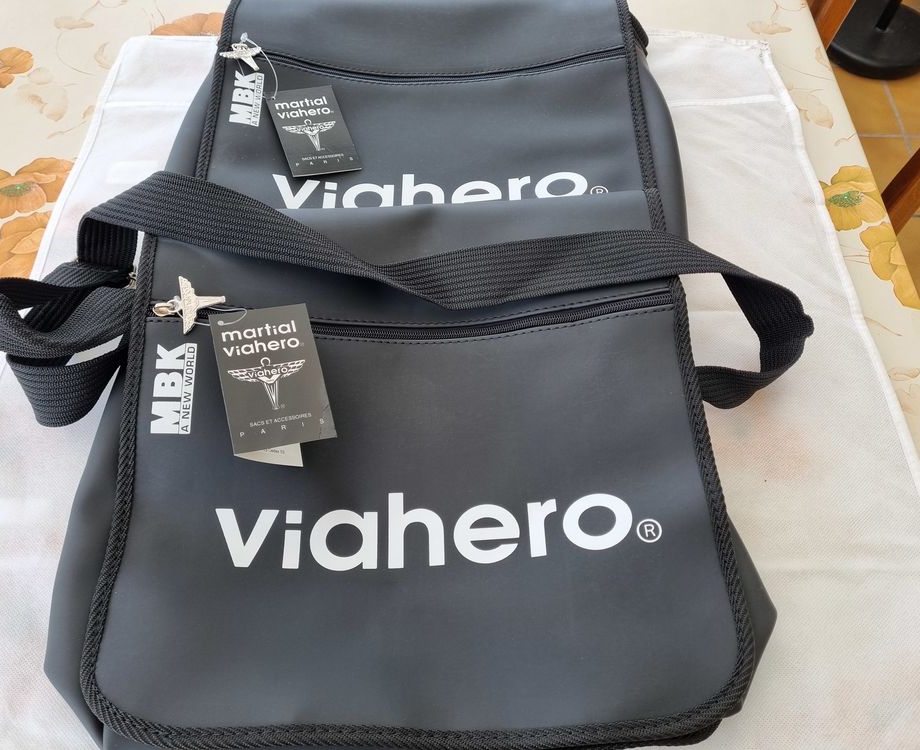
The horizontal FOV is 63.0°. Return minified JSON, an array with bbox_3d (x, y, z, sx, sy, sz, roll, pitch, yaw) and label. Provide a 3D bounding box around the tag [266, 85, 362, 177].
[{"bbox_3d":[-0.117,-0.195,0.600,0.057,0.004,0.088,-14,68,-18],"label":"tag"}]

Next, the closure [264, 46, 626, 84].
[{"bbox_3d":[-0.015,-0.252,0.611,0.302,0.012,0.037,0,63,0],"label":"closure"}]

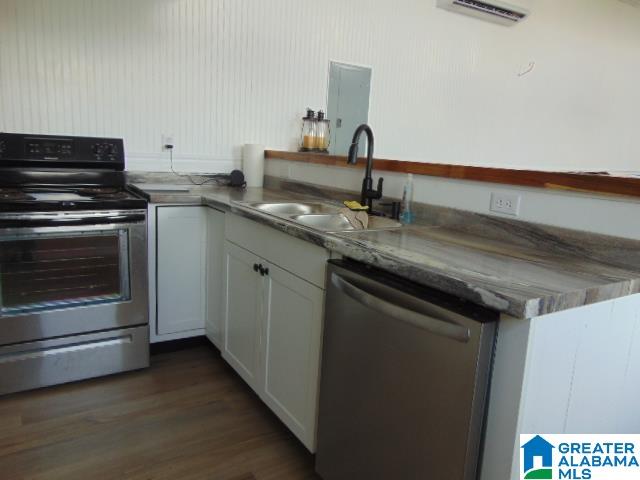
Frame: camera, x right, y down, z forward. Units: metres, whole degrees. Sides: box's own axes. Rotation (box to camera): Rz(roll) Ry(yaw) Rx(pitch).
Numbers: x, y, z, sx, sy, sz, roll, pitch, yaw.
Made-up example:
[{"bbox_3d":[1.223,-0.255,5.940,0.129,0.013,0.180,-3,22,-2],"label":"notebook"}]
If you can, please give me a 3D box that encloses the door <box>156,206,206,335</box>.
[{"bbox_3d":[-0.748,0.160,2.495,0.262,0.695,0.022,-3,12,-32],"label":"door"}]

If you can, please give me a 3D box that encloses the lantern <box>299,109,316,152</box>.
[{"bbox_3d":[-0.066,-0.684,2.901,0.095,0.270,0.095,-3,12,-33],"label":"lantern"}]

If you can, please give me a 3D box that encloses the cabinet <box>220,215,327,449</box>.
[{"bbox_3d":[0.005,0.315,2.151,0.600,0.780,0.920,-3,12,-33],"label":"cabinet"}]

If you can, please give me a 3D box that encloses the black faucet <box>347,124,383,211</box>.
[{"bbox_3d":[0.211,-0.319,2.070,0.105,0.395,0.200,10,13,34],"label":"black faucet"}]

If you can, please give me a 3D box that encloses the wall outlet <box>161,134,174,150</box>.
[{"bbox_3d":[-0.965,-0.617,2.944,0.074,0.114,0.015,-3,12,-33],"label":"wall outlet"}]

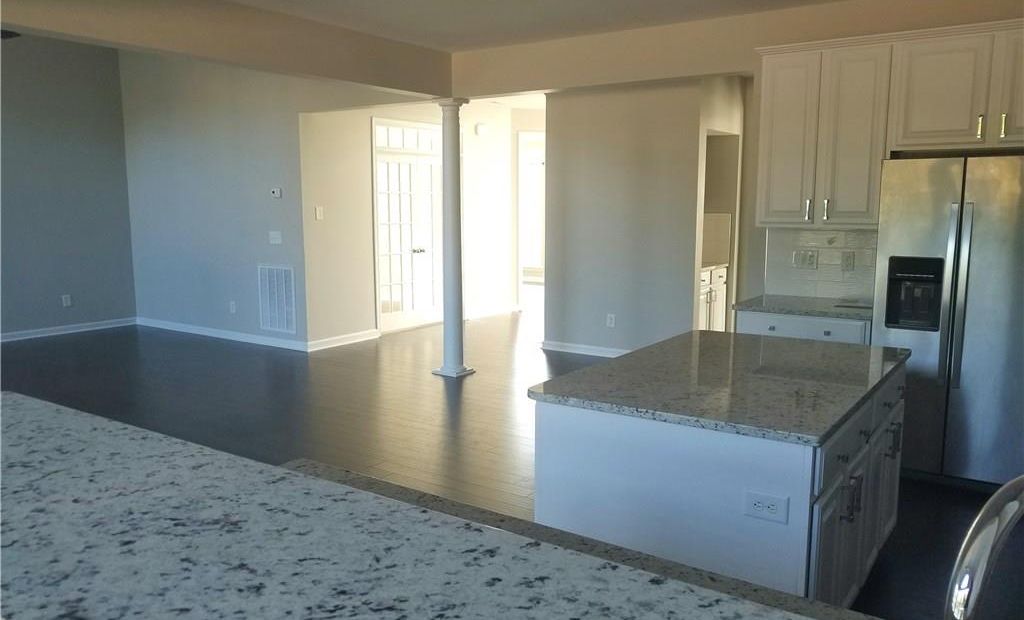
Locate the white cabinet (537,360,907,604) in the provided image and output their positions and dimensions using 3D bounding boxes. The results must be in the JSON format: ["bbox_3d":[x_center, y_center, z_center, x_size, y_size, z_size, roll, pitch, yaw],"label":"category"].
[{"bbox_3d":[0.842,0.682,2.881,0.895,0.885,1.390,6,10,35],"label":"white cabinet"}]

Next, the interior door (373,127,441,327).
[{"bbox_3d":[-1.097,-0.969,9.121,0.100,2.410,1.530,6,10,35],"label":"interior door"}]

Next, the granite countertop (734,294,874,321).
[{"bbox_3d":[1.792,-0.015,4.528,0.760,0.032,0.660,6,10,35],"label":"granite countertop"}]

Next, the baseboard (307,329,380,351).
[{"bbox_3d":[-1.775,0.322,8.266,0.018,0.098,1.030,6,10,35],"label":"baseboard"}]

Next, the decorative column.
[{"bbox_3d":[-0.531,-0.616,6.730,0.264,2.380,0.264,6,10,35],"label":"decorative column"}]

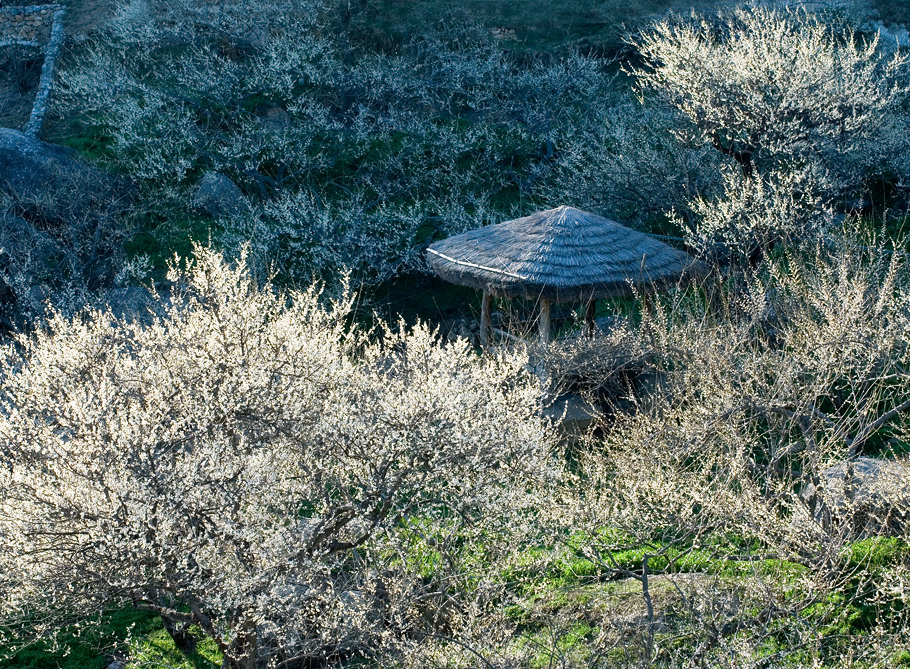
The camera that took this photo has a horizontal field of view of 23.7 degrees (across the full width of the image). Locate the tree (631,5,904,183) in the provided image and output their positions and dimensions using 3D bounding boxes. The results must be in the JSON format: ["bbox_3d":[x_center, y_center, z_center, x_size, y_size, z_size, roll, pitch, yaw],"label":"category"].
[{"bbox_3d":[6.550,-4.690,45.456,5.700,4.340,5.400,0,15,0],"label":"tree"}]

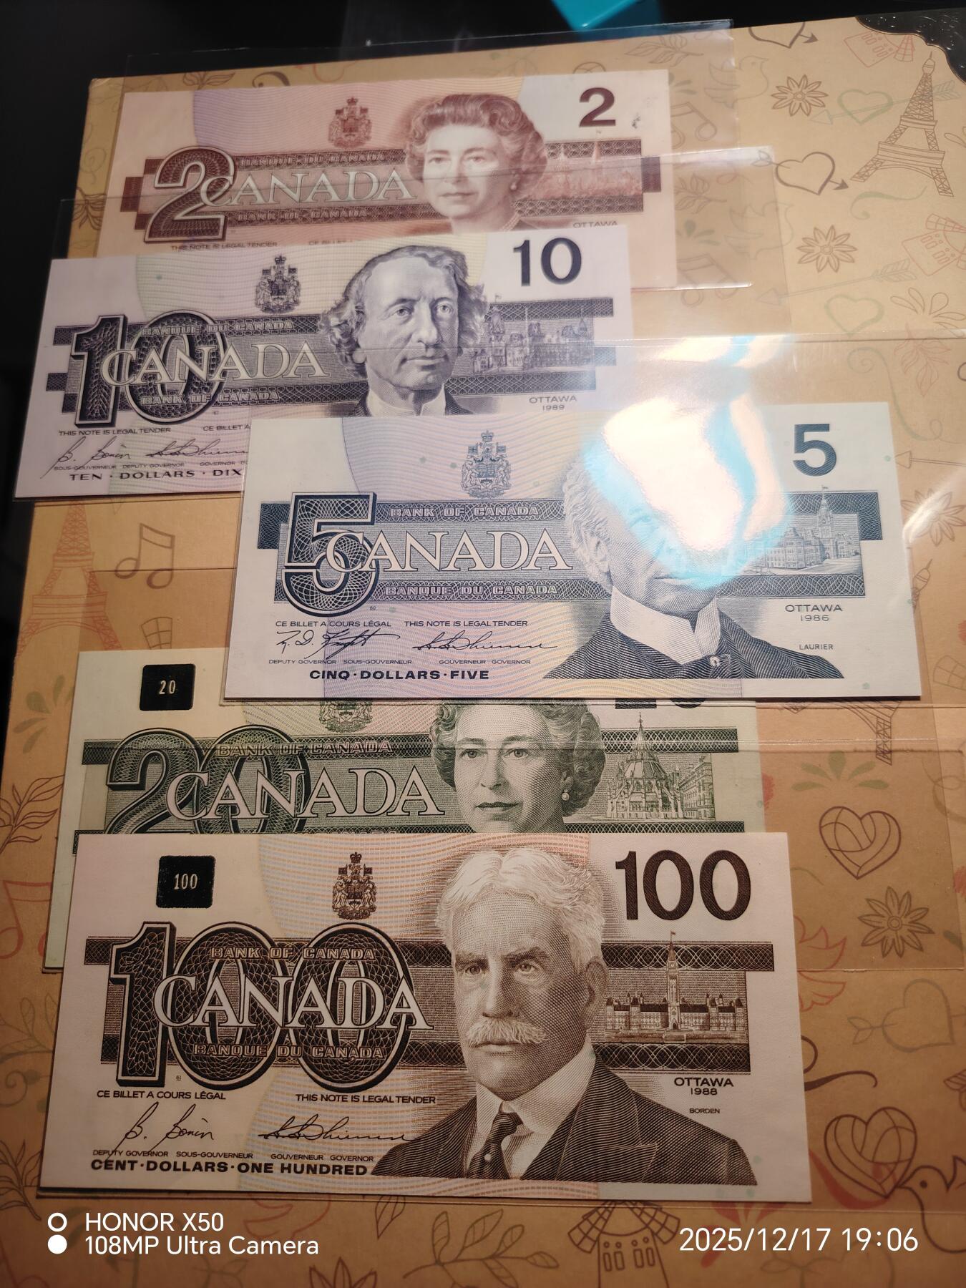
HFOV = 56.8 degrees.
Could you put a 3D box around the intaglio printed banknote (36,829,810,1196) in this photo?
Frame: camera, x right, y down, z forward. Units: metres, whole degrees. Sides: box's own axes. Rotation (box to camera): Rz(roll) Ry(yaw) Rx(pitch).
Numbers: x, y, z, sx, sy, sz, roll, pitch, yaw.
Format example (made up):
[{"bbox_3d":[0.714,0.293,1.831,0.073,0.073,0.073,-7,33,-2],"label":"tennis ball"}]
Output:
[{"bbox_3d":[-0.013,0.074,0.184,0.152,0.002,0.070,-1,75,4],"label":"intaglio printed banknote"}]

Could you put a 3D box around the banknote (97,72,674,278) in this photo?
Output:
[{"bbox_3d":[-0.027,-0.122,0.238,0.152,0.002,0.070,0,75,4],"label":"banknote"}]

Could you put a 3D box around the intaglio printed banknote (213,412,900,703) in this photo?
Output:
[{"bbox_3d":[0.018,-0.022,0.205,0.152,0.002,0.070,0,75,4],"label":"intaglio printed banknote"}]

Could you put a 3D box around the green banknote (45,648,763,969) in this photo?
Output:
[{"bbox_3d":[-0.017,0.034,0.193,0.152,0.001,0.070,-1,76,3],"label":"green banknote"}]

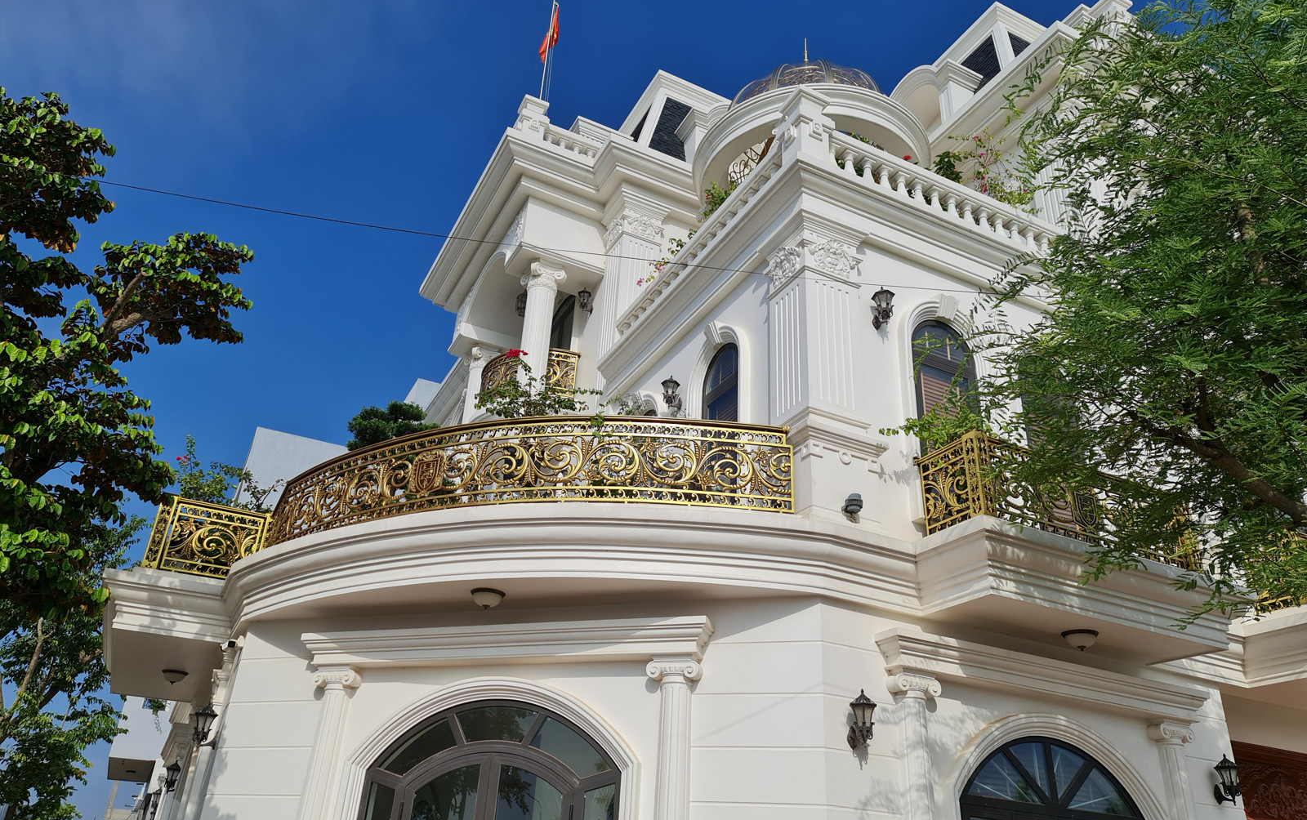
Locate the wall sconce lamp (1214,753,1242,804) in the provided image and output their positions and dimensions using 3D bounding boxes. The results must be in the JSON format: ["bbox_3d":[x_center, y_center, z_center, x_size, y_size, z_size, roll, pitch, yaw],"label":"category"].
[{"bbox_3d":[5.920,3.796,9.699,0.232,0.479,0.290,16,-30,-22],"label":"wall sconce lamp"}]

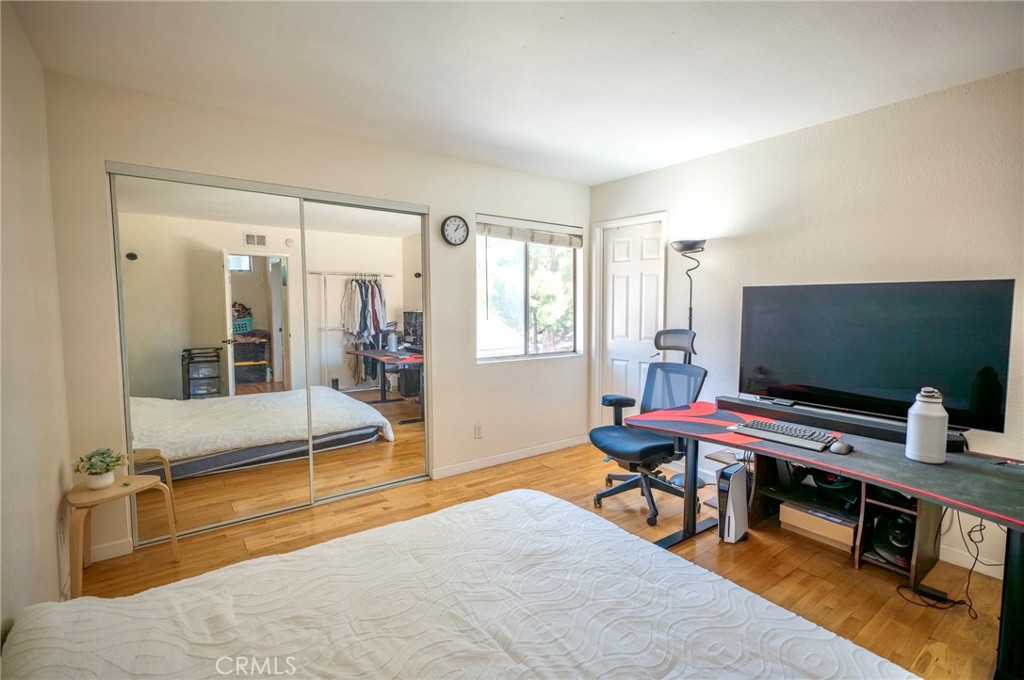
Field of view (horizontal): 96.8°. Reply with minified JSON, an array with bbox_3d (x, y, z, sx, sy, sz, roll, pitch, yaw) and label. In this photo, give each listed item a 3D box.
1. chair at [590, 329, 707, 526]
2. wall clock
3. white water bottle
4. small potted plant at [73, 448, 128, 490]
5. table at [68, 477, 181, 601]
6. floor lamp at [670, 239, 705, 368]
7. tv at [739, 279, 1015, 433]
[{"bbox_3d":[0.929,0.528,3.106,0.720,1.180,0.680,-3,6,-33],"label":"chair"},{"bbox_3d":[-0.433,-0.825,3.426,0.228,0.228,0.045,-3,6,-35],"label":"wall clock"},{"bbox_3d":[1.712,0.343,1.864,0.130,0.294,0.130,-3,6,-35],"label":"white water bottle"},{"bbox_3d":[-2.031,0.634,2.244,0.200,0.180,0.205,-3,6,-35],"label":"small potted plant"},{"bbox_3d":[-1.910,0.951,2.254,0.420,0.452,0.460,-3,6,-35],"label":"table"},{"bbox_3d":[1.320,0.192,3.369,0.250,1.810,0.250,-3,6,-35],"label":"floor lamp"},{"bbox_3d":[1.934,0.039,2.589,0.050,0.706,1.228,-3,6,-36],"label":"tv"}]

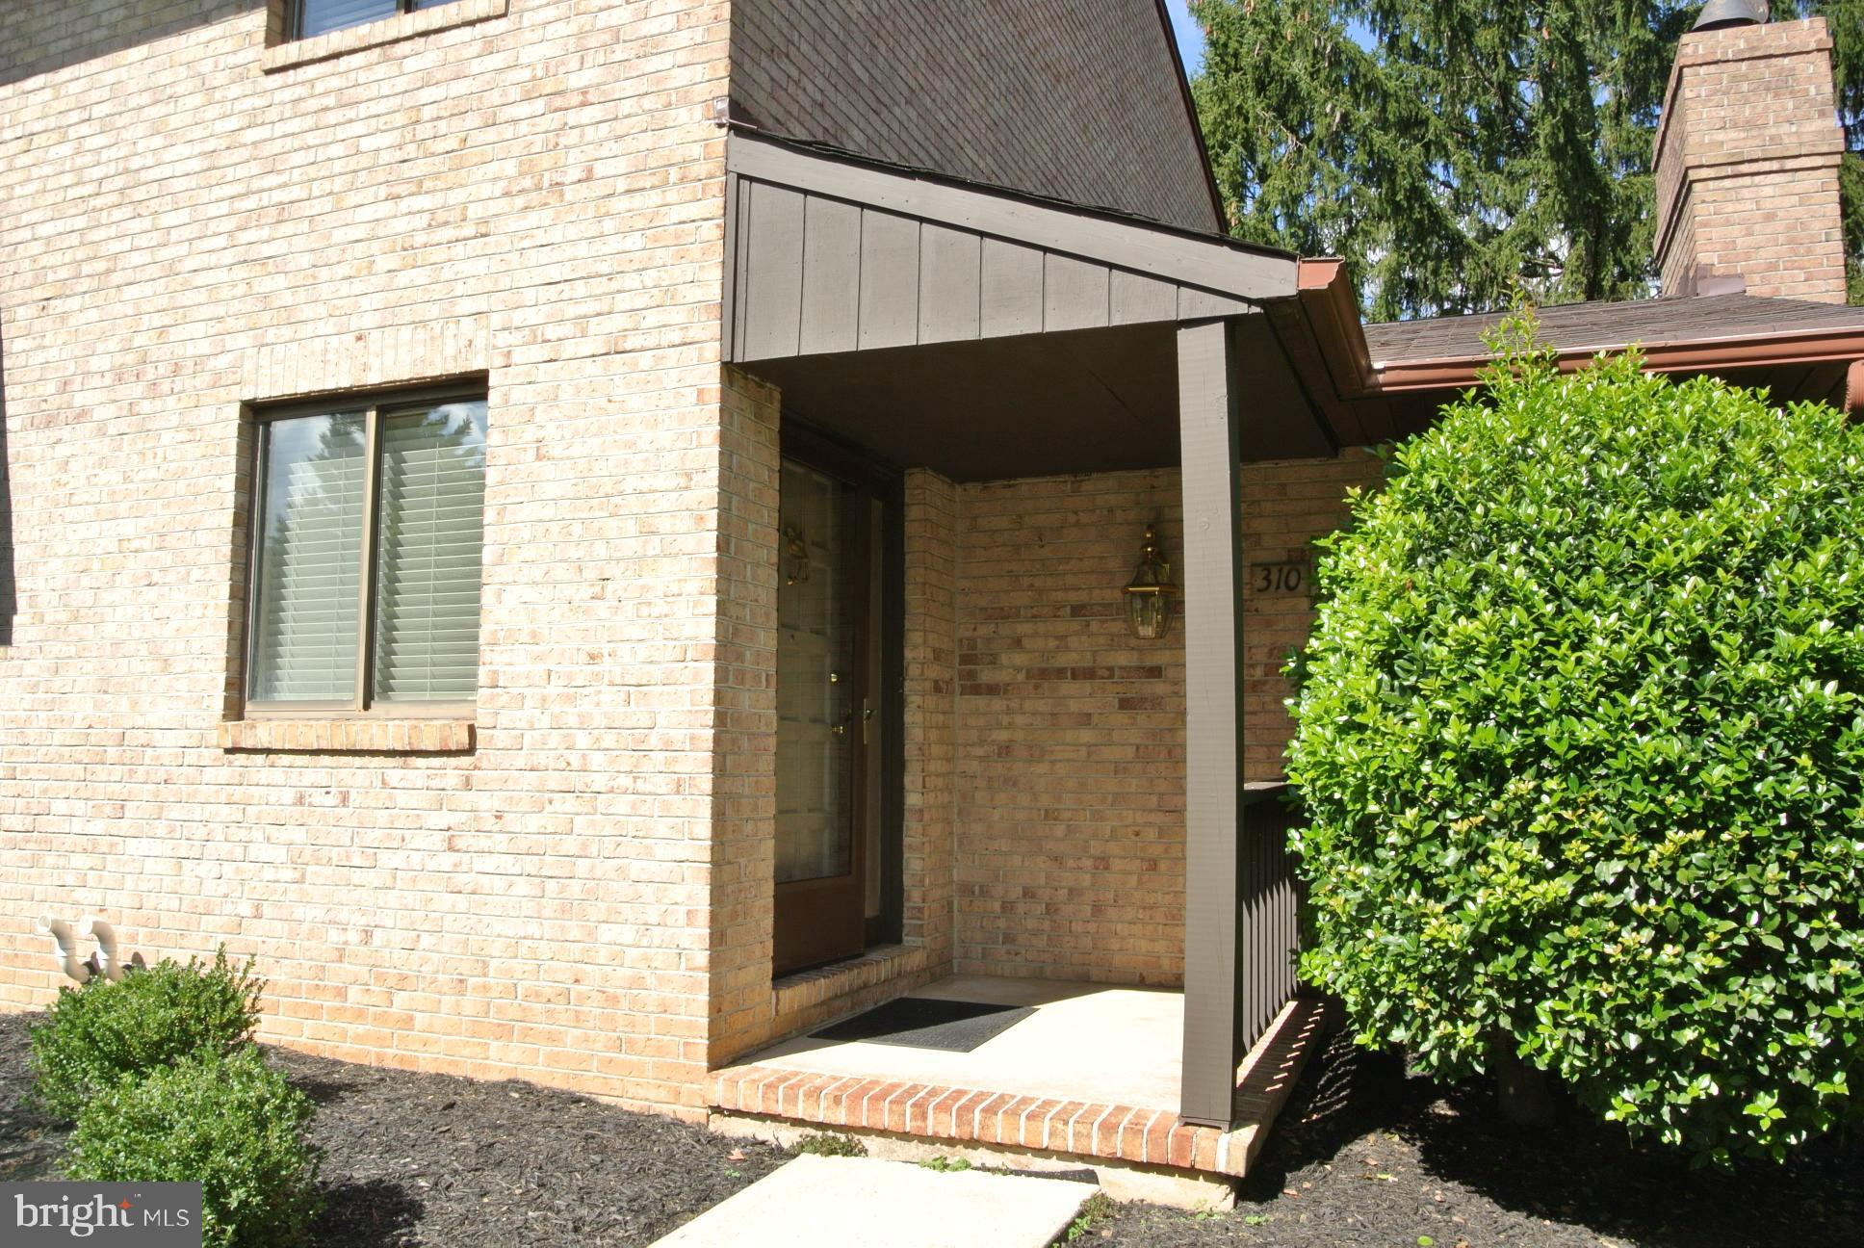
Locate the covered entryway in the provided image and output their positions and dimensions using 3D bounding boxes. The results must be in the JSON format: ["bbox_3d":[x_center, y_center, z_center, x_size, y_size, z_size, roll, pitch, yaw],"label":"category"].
[{"bbox_3d":[0.578,0.012,5.151,1.870,3.190,2.150,-2,-5,22],"label":"covered entryway"}]

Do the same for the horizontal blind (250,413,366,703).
[{"bbox_3d":[-2.393,-0.266,5.407,0.520,1.140,0.050,-2,-5,22],"label":"horizontal blind"}]

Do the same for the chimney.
[{"bbox_3d":[5.027,-2.551,8.680,0.790,1.740,1.600,-2,-5,22],"label":"chimney"}]

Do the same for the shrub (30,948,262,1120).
[{"bbox_3d":[-2.400,1.240,4.320,0.630,0.500,0.620,-2,-5,22],"label":"shrub"}]

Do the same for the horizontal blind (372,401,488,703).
[{"bbox_3d":[-1.856,-0.280,5.188,0.520,1.140,0.050,-2,-5,22],"label":"horizontal blind"}]

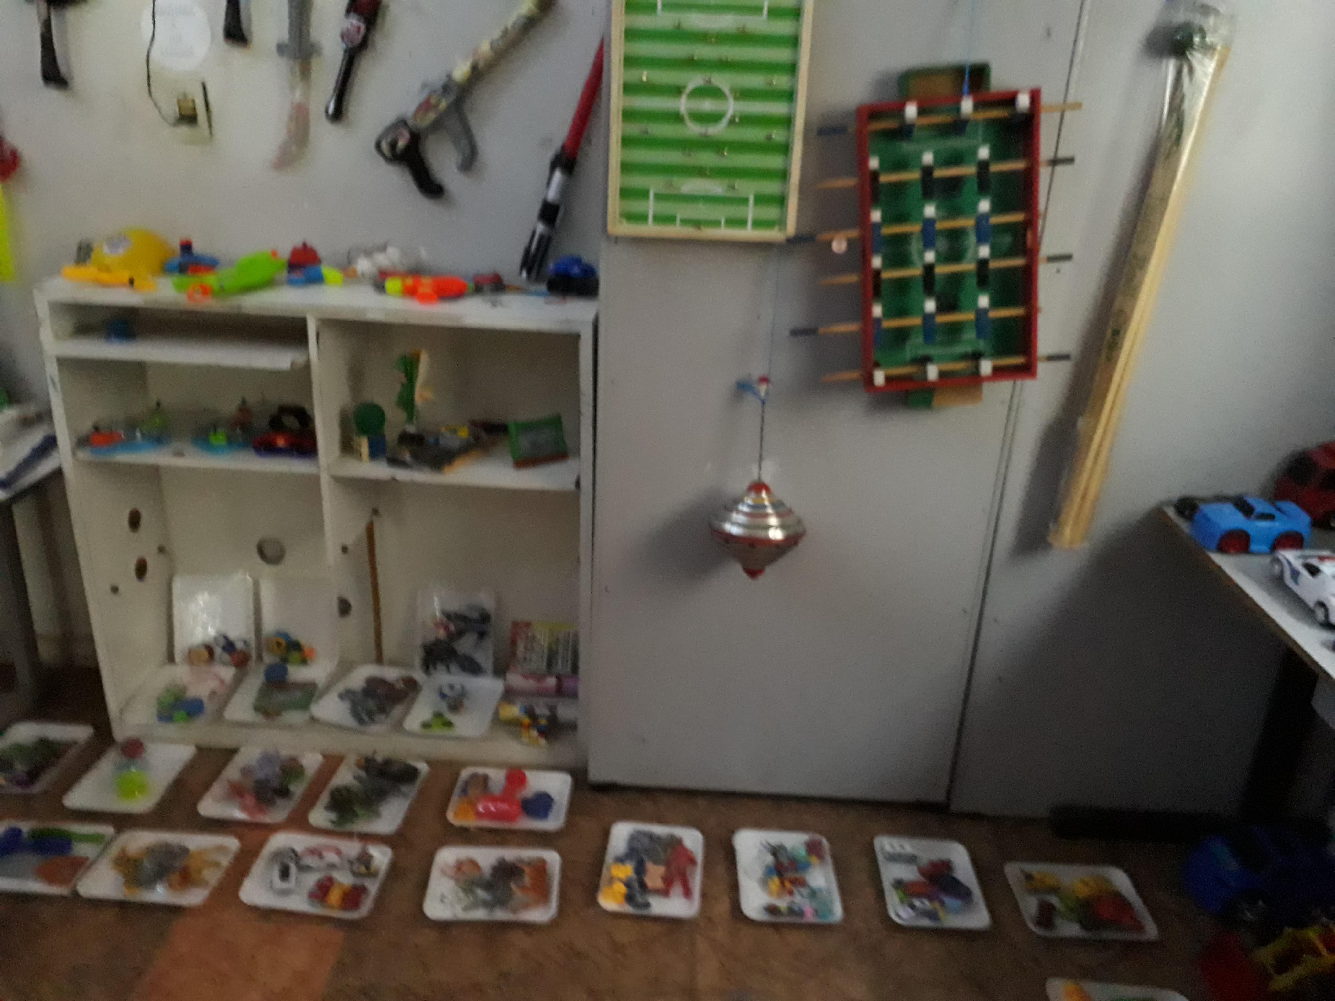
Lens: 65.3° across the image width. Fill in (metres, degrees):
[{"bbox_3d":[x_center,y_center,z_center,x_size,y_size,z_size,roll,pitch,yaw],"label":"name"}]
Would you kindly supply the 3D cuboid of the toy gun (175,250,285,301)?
[{"bbox_3d":[-0.855,-0.441,2.031,0.205,0.056,0.110,-11,25,-30],"label":"toy gun"}]

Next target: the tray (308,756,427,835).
[{"bbox_3d":[-0.614,0.611,2.161,0.183,0.025,0.236,4,23,2],"label":"tray"}]

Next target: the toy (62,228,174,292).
[{"bbox_3d":[-1.071,-0.482,2.047,0.170,0.100,0.160,8,22,13],"label":"toy"}]

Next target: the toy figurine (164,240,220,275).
[{"bbox_3d":[-0.969,-0.484,2.105,0.090,0.070,0.060,3,22,-1],"label":"toy figurine"}]

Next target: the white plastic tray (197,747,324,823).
[{"bbox_3d":[-0.833,0.590,2.141,0.182,0.024,0.235,4,22,2],"label":"white plastic tray"}]

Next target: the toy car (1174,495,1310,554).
[{"bbox_3d":[1.013,0.041,1.805,0.172,0.068,0.084,-2,22,-13],"label":"toy car"}]

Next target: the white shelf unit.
[{"bbox_3d":[-0.669,0.048,2.234,1.034,1.002,0.300,4,23,1],"label":"white shelf unit"}]

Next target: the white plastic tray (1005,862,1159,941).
[{"bbox_3d":[0.780,0.763,1.976,0.236,0.025,0.183,3,23,-1],"label":"white plastic tray"}]

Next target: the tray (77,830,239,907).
[{"bbox_3d":[-0.926,0.679,1.904,0.235,0.024,0.182,2,22,-2],"label":"tray"}]

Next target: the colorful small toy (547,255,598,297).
[{"bbox_3d":[-0.190,-0.451,2.091,0.114,0.075,0.085,4,23,1],"label":"colorful small toy"}]

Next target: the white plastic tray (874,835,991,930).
[{"bbox_3d":[0.494,0.728,1.967,0.182,0.024,0.235,4,22,1],"label":"white plastic tray"}]

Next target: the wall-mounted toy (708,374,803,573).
[{"bbox_3d":[0.169,-0.034,1.863,0.171,0.386,0.171,4,23,1],"label":"wall-mounted toy"}]

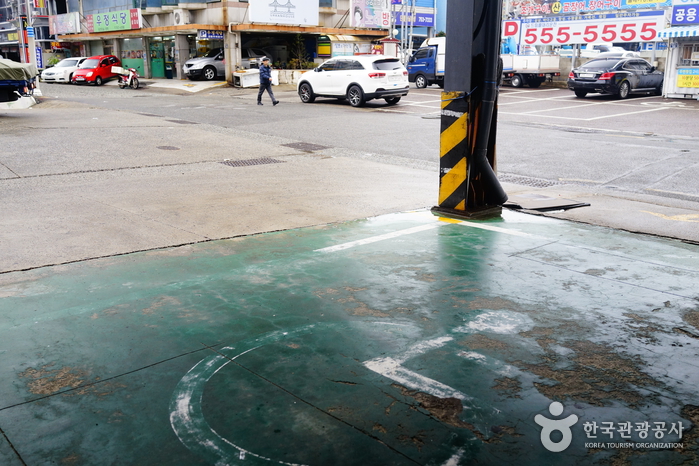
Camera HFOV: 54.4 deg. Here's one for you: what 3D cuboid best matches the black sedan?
[{"bbox_3d":[10.900,-6.173,27.123,5.130,1.490,1.900,-13,20,-41],"label":"black sedan"}]

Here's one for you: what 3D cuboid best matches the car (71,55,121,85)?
[{"bbox_3d":[-13.620,-8.827,36.972,1.500,1.500,3.500,2,15,7],"label":"car"}]

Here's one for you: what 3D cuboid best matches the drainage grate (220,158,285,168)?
[{"bbox_3d":[-1.620,-1.169,11.431,1.000,0.050,0.580,-10,18,-34],"label":"drainage grate"}]

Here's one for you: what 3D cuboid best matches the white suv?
[{"bbox_3d":[0.050,-5.521,24.399,1.890,1.690,4.770,-13,20,-40],"label":"white suv"}]

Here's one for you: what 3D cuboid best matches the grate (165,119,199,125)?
[{"bbox_3d":[-4.420,-2.918,18.053,0.530,0.050,1.120,-11,18,-36],"label":"grate"}]

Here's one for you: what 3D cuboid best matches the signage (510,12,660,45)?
[{"bbox_3d":[12.170,-10.367,34.600,0.180,1.420,8.000,-11,19,-37],"label":"signage"}]

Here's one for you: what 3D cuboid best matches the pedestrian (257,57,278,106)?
[{"bbox_3d":[-2.876,-5.366,24.100,0.720,1.680,0.520,2,15,7],"label":"pedestrian"}]

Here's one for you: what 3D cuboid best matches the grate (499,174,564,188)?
[{"bbox_3d":[2.450,-0.727,9.758,0.500,0.050,1.000,-13,20,-41],"label":"grate"}]

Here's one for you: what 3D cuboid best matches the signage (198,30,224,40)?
[{"bbox_3d":[-7.417,-10.654,36.600,0.200,0.460,1.600,13,19,39],"label":"signage"}]

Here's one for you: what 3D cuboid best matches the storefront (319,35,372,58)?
[{"bbox_3d":[-0.200,-10.544,41.276,1.300,2.750,3.900,13,20,41],"label":"storefront"}]

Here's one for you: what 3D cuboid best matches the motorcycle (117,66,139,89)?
[{"bbox_3d":[-10.978,-7.705,33.800,1.880,1.060,0.680,10,18,34],"label":"motorcycle"}]

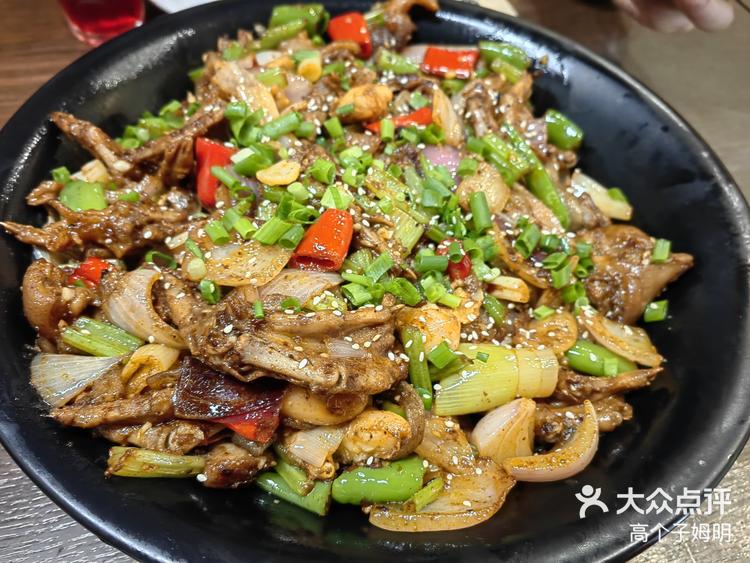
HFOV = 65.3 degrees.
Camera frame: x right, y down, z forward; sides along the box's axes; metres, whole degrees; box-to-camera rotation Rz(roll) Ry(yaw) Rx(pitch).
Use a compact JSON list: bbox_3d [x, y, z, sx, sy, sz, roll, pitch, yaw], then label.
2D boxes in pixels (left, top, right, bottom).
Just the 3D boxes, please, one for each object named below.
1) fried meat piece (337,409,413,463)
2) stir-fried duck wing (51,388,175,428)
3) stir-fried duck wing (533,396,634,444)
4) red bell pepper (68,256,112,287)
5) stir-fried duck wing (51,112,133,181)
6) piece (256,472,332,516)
[{"bbox_3d":[0.000,0.057,0.215,0.027,0.018,0.020,-5,56,-10],"label":"fried meat piece"},{"bbox_3d":[-0.095,0.046,0.213,0.046,0.012,0.013,-6,55,3],"label":"stir-fried duck wing"},{"bbox_3d":[0.075,0.051,0.214,0.038,0.015,0.018,-5,54,-9],"label":"stir-fried duck wing"},{"bbox_3d":[-0.119,-0.004,0.244,0.015,0.009,0.014,-24,71,-21],"label":"red bell pepper"},{"bbox_3d":[-0.134,-0.064,0.274,0.045,0.011,0.012,38,59,9],"label":"stir-fried duck wing"},{"bbox_3d":[-0.029,0.077,0.213,0.026,0.009,0.014,13,70,3],"label":"piece"}]

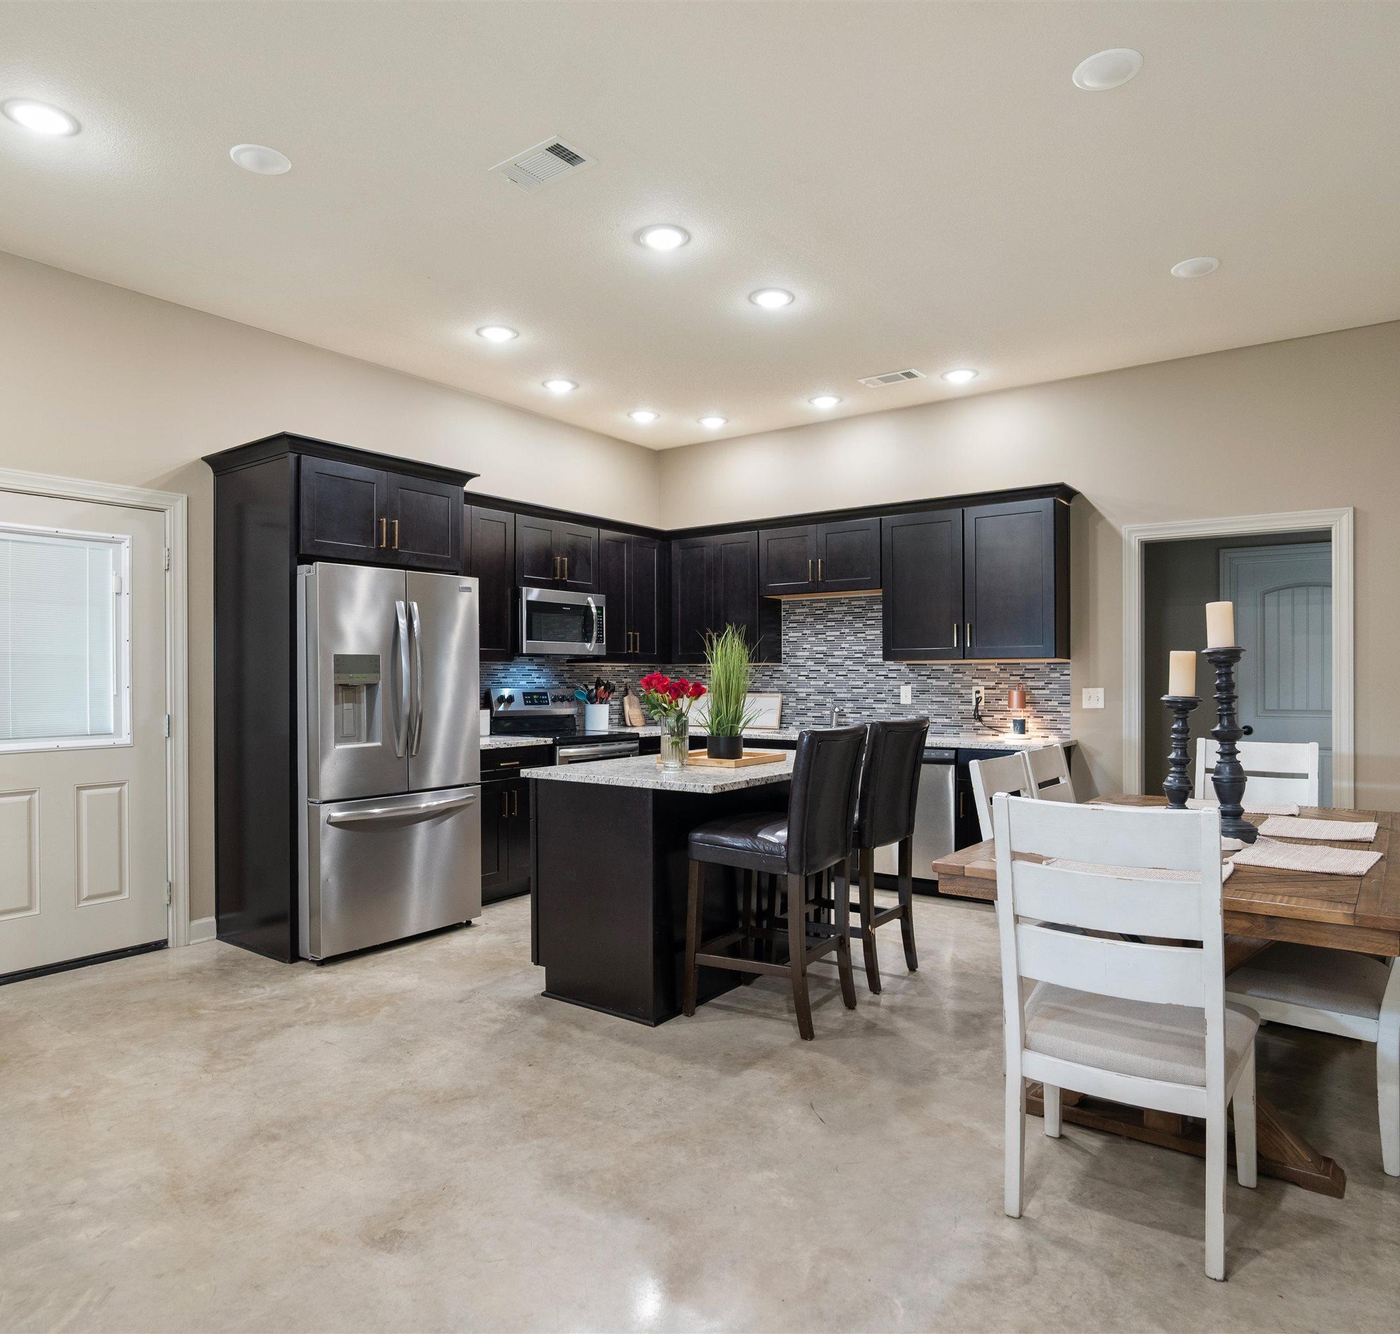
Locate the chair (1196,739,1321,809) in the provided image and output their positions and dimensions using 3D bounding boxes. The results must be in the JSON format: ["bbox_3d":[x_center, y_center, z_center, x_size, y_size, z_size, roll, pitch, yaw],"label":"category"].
[{"bbox_3d":[2.237,0.816,3.606,0.500,1.025,0.620,0,0,35],"label":"chair"}]

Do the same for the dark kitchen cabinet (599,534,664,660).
[{"bbox_3d":[-0.599,-0.511,6.474,0.325,0.930,0.685,0,0,38],"label":"dark kitchen cabinet"}]

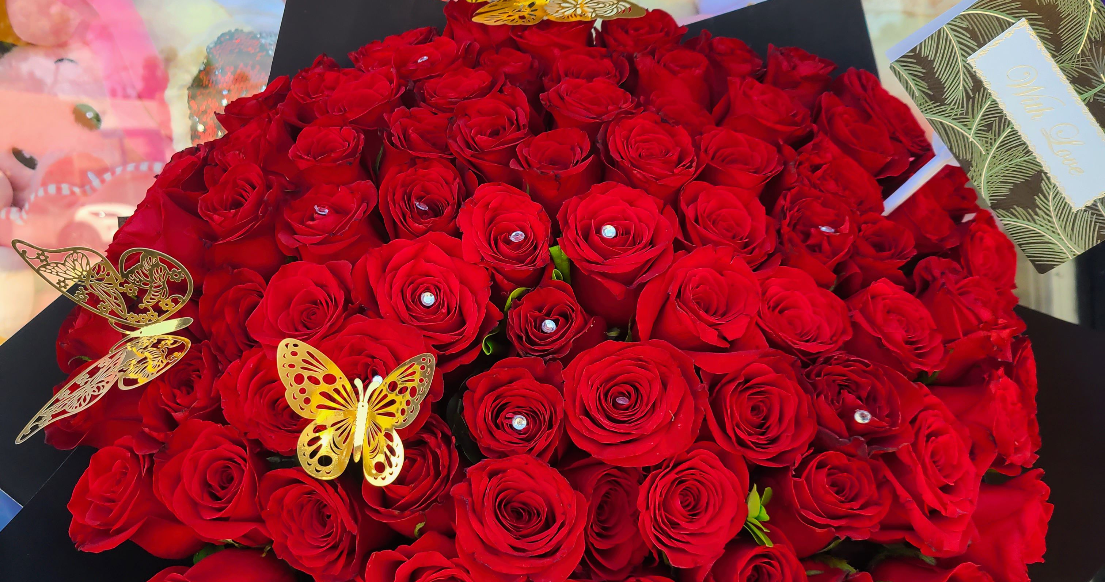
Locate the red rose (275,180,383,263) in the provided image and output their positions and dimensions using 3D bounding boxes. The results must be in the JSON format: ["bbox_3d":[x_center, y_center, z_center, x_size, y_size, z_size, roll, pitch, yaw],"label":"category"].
[{"bbox_3d":[-0.135,-0.040,0.689,0.060,0.052,0.060,-4,47,14],"label":"red rose"}]

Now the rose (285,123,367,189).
[{"bbox_3d":[-0.146,-0.078,0.725,0.052,0.050,0.052,4,41,0],"label":"rose"}]

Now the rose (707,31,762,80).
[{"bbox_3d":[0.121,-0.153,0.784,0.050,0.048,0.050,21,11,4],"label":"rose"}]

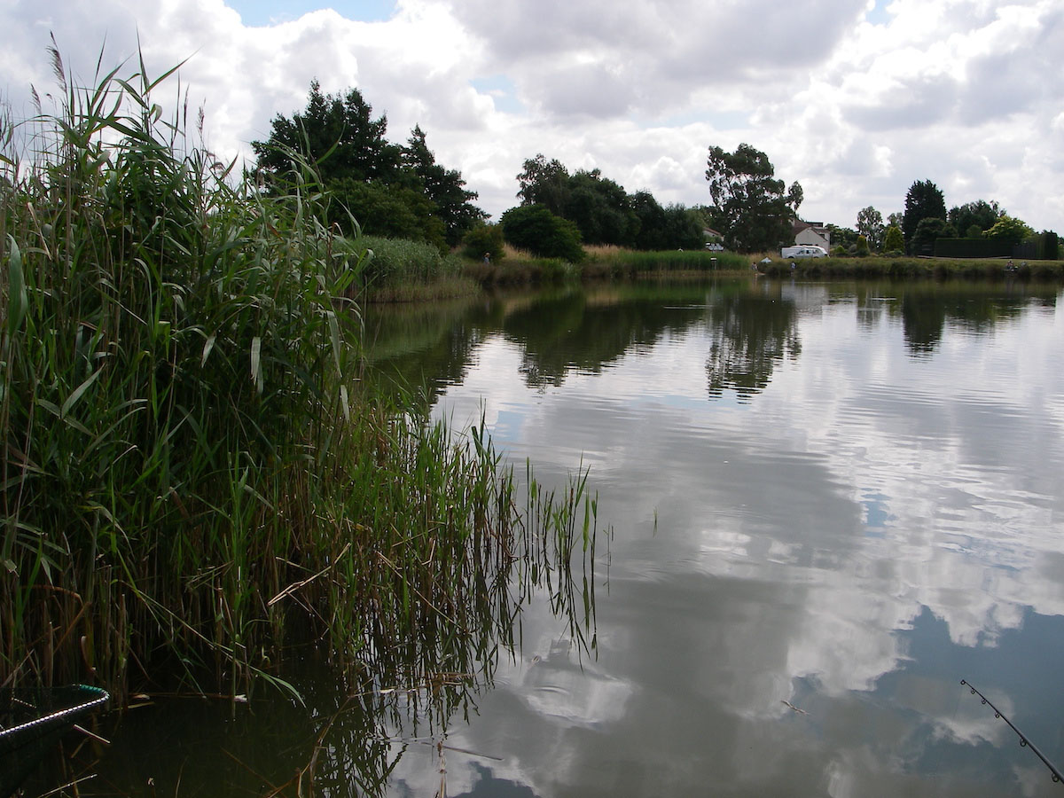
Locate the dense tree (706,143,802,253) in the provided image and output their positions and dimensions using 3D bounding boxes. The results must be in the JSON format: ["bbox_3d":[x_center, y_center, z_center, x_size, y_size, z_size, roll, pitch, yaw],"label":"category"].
[{"bbox_3d":[28.144,-25.208,147.164,12.134,14.001,10.921,0,7,0],"label":"dense tree"}]

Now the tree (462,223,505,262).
[{"bbox_3d":[-3.641,-11.729,87.814,3.340,3.106,3.340,0,7,0],"label":"tree"}]

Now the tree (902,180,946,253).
[{"bbox_3d":[48.598,-22.405,144.443,5.504,9.324,5.228,0,7,0],"label":"tree"}]

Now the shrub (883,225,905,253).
[{"bbox_3d":[44.035,-19.374,141.802,2.587,3.307,2.587,0,7,0],"label":"shrub"}]

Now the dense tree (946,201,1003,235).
[{"bbox_3d":[58.774,-22.932,154.584,7.766,6.967,6.989,0,7,0],"label":"dense tree"}]

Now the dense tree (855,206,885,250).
[{"bbox_3d":[46.337,-23.136,159.620,4.130,6.358,4.130,0,7,0],"label":"dense tree"}]

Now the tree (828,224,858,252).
[{"bbox_3d":[44.028,-22.635,164.756,4.760,4.089,4.760,0,7,0],"label":"tree"}]

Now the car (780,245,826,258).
[{"bbox_3d":[29.806,-15.850,127.905,4.700,1.650,1.850,0,7,0],"label":"car"}]

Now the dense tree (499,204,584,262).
[{"bbox_3d":[0.768,-12.944,91.724,6.774,4.620,6.097,0,7,0],"label":"dense tree"}]

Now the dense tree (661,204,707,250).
[{"bbox_3d":[17.627,-19.621,134.668,5.227,5.566,5.227,0,7,0],"label":"dense tree"}]

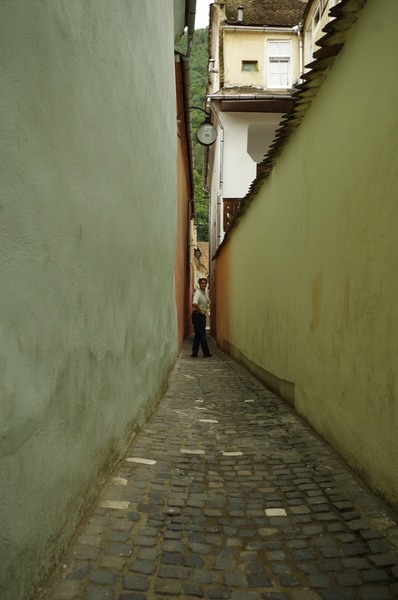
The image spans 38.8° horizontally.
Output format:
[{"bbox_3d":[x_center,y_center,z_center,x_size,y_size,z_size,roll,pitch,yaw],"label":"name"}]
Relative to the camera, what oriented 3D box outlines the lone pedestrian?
[{"bbox_3d":[0.060,0.385,12.200,0.420,1.700,0.500,-1,-2,35],"label":"lone pedestrian"}]

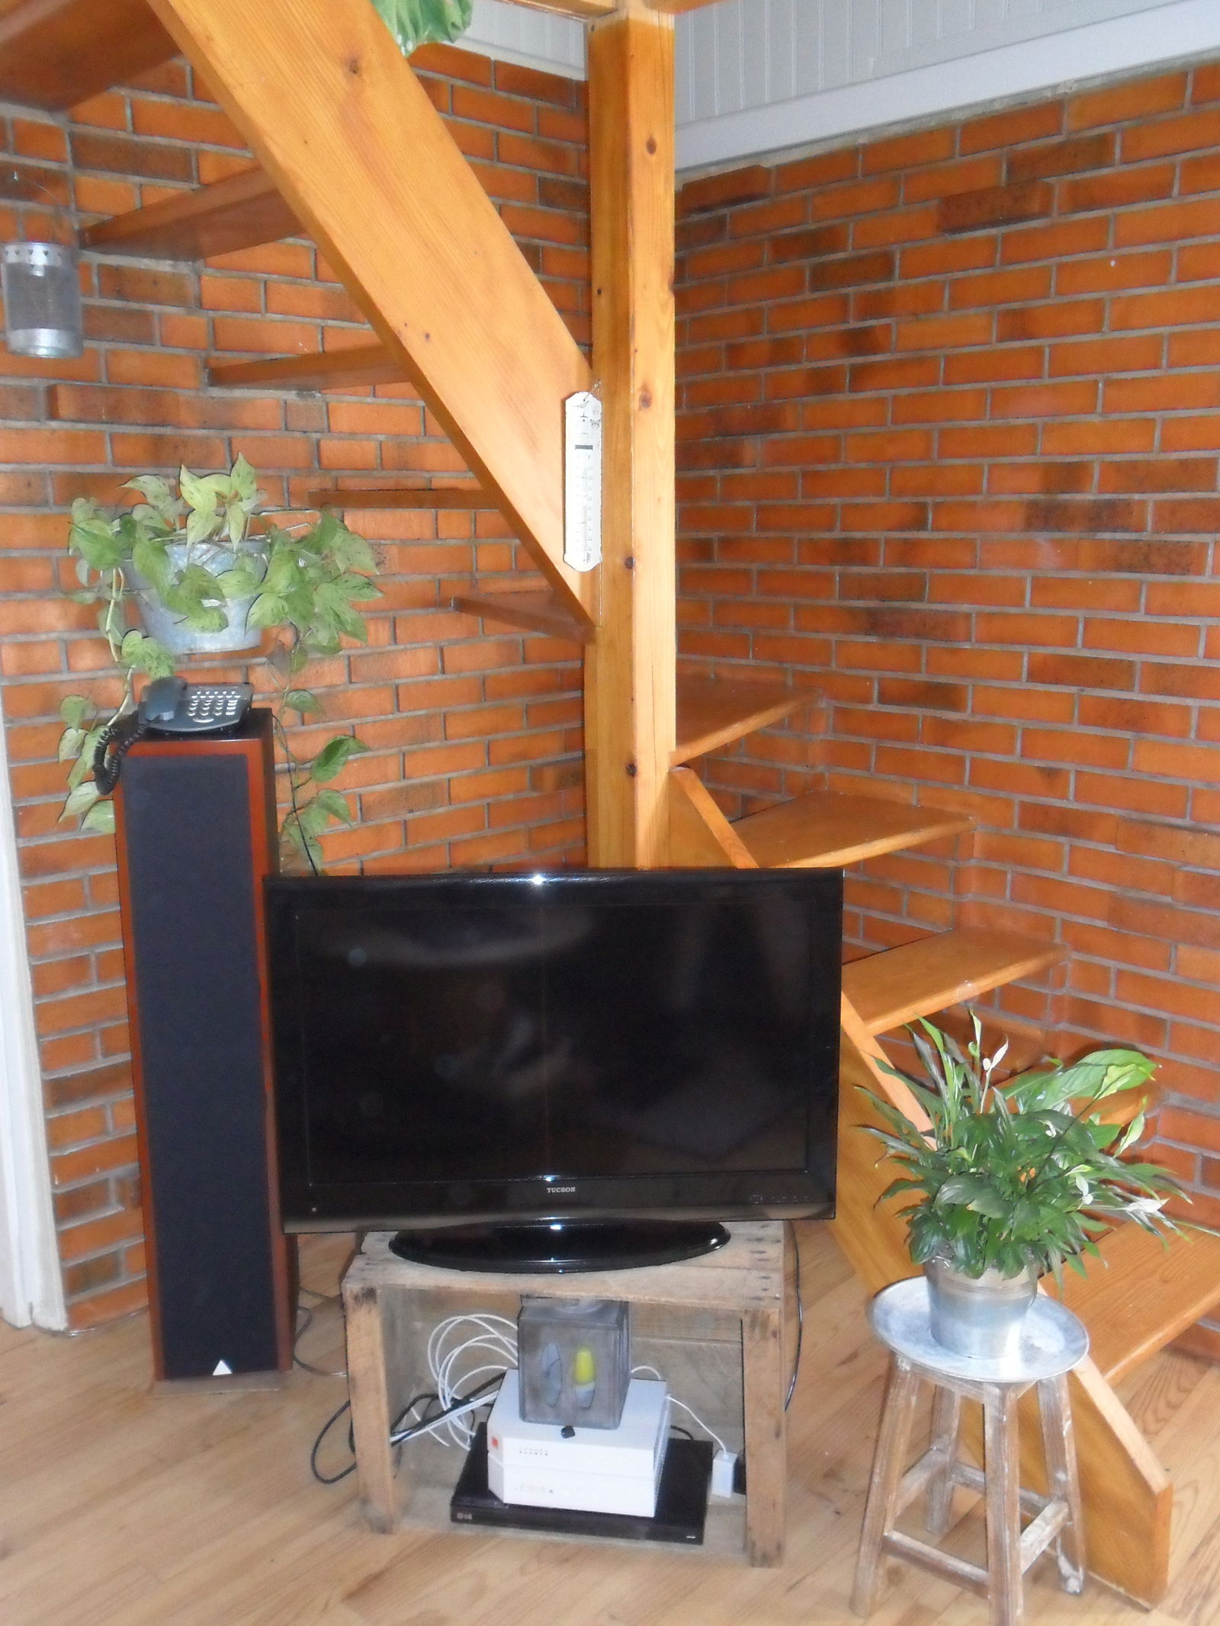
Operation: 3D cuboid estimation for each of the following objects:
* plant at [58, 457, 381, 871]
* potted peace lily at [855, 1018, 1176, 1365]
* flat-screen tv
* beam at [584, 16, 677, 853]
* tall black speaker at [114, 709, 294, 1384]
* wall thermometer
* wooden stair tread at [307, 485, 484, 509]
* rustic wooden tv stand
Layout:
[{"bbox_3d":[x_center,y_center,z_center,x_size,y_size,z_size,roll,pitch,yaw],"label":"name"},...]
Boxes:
[{"bbox_3d":[-0.664,-0.243,2.559,0.460,0.668,0.260,-10,14,-42],"label":"plant"},{"bbox_3d":[0.516,0.455,1.880,0.375,0.405,0.330,0,11,0],"label":"potted peace lily"},{"bbox_3d":[-0.065,0.349,2.131,0.787,0.550,0.200,-1,11,-2],"label":"flat-screen tv"},{"bbox_3d":[0.039,-0.158,2.412,0.097,2.200,0.097,-10,14,-42],"label":"beam"},{"bbox_3d":[-0.674,0.387,2.578,0.224,1.080,0.316,-2,11,-9],"label":"tall black speaker"},{"bbox_3d":[-0.041,-0.507,2.312,0.068,0.271,0.015,-8,13,-36],"label":"wall thermometer"},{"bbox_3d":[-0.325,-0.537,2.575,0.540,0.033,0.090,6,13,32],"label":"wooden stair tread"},{"bbox_3d":[-0.043,0.806,2.214,0.593,0.380,0.330,1,11,7],"label":"rustic wooden tv stand"}]

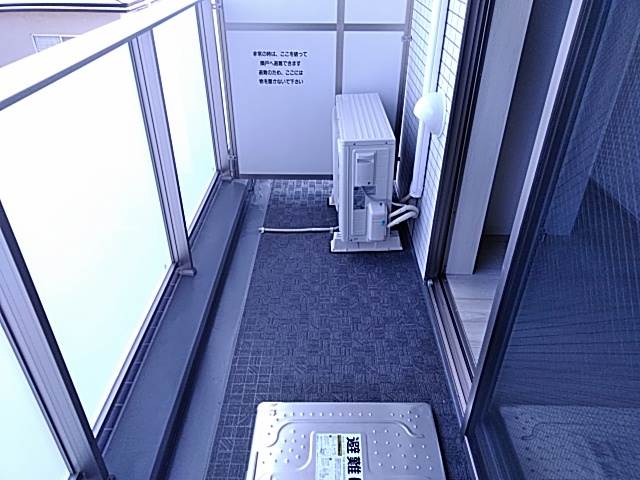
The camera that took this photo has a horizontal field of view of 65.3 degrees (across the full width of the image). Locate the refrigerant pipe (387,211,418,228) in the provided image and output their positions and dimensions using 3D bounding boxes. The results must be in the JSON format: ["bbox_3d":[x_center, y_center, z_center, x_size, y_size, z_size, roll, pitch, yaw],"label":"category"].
[{"bbox_3d":[0.430,-0.108,2.605,0.156,0.106,0.075,0,31,1],"label":"refrigerant pipe"}]

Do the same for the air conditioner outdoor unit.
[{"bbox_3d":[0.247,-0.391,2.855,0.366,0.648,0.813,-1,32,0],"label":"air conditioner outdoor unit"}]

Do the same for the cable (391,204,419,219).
[{"bbox_3d":[0.430,-0.141,2.549,0.139,0.059,0.050,0,32,1],"label":"cable"}]

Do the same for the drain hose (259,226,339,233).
[{"bbox_3d":[-0.126,-0.061,2.909,0.455,0.030,0.028,0,32,1],"label":"drain hose"}]

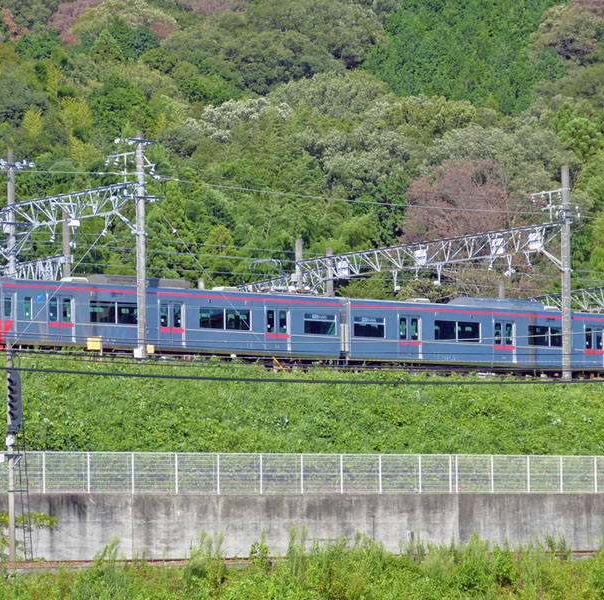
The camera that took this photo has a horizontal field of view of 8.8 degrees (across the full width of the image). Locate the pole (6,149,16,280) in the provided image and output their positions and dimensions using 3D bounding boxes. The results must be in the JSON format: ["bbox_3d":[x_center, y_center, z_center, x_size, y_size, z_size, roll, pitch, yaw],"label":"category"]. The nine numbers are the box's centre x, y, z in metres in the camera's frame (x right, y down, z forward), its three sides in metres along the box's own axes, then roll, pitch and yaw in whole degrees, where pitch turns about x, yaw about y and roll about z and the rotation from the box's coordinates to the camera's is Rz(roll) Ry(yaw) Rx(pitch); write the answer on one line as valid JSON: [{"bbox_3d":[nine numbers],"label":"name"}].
[{"bbox_3d":[-11.847,-1.613,160.559,0.360,9.190,0.360,4,-8,-42],"label":"pole"}]

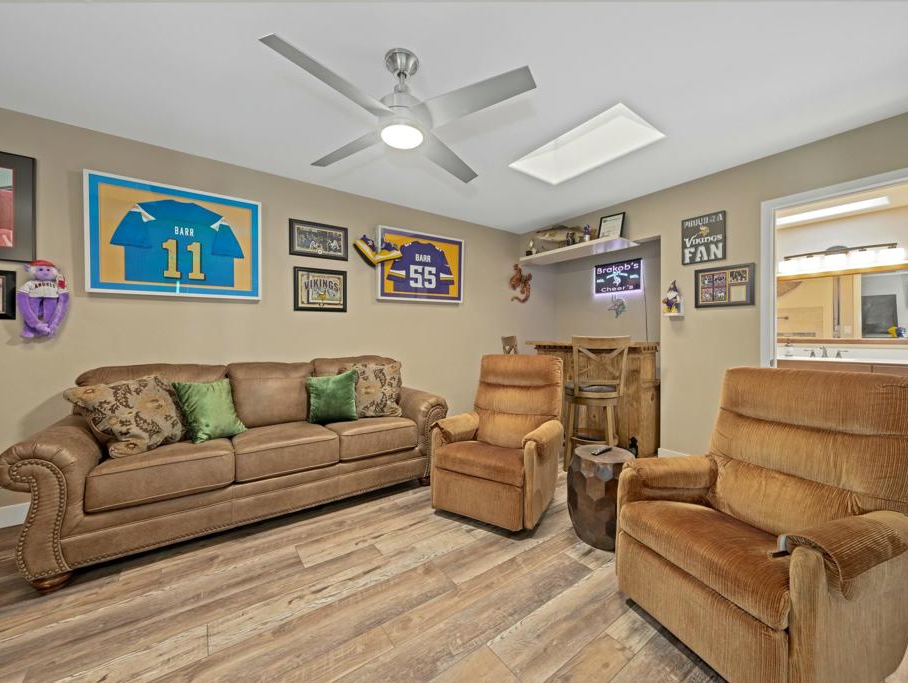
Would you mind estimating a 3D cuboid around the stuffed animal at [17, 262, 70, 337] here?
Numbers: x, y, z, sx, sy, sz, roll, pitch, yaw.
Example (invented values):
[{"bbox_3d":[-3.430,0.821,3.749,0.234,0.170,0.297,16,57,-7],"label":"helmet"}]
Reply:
[{"bbox_3d":[-2.437,-0.249,2.199,0.215,0.460,0.140,-1,0,-37],"label":"stuffed animal"}]

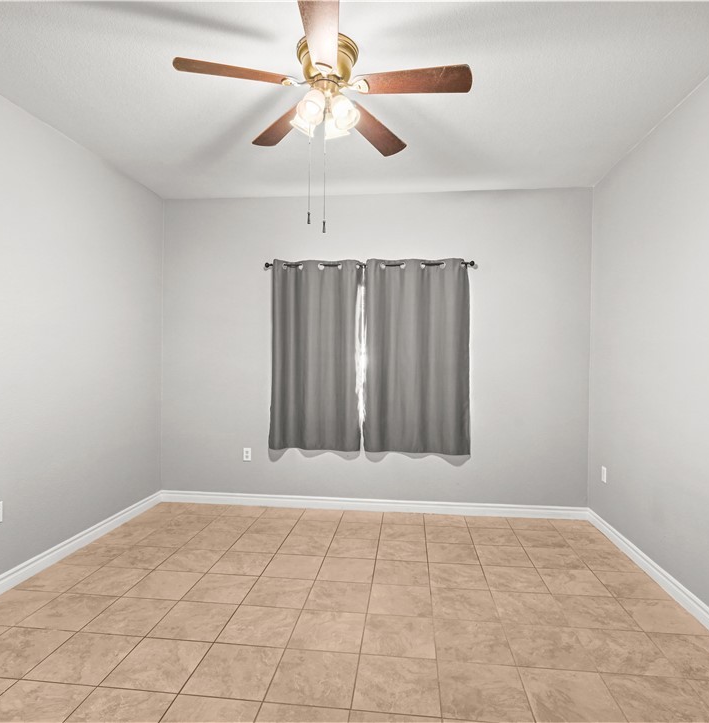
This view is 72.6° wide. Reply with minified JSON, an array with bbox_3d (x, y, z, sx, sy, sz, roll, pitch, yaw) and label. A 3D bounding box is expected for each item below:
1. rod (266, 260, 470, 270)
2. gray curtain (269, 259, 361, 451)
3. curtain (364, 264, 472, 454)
[{"bbox_3d":[0.111,-0.821,4.098,1.781,0.042,0.060,0,0,6],"label":"rod"},{"bbox_3d":[-0.337,-0.049,4.144,0.789,1.635,0.100,0,0,6],"label":"gray curtain"},{"bbox_3d":[0.523,-0.040,4.047,0.881,1.631,0.100,0,0,6],"label":"curtain"}]

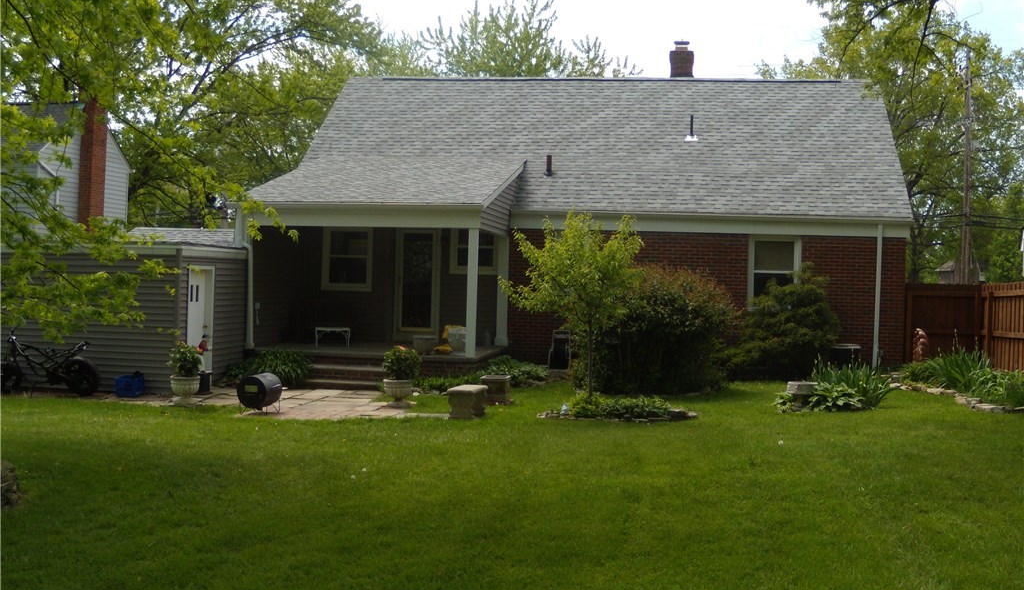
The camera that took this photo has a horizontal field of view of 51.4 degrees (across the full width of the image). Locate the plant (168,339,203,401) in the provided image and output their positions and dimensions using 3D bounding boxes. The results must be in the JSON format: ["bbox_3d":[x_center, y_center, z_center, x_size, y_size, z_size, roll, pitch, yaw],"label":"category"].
[{"bbox_3d":[-4.611,1.086,15.007,0.490,0.919,0.490,2,1,8],"label":"plant"}]

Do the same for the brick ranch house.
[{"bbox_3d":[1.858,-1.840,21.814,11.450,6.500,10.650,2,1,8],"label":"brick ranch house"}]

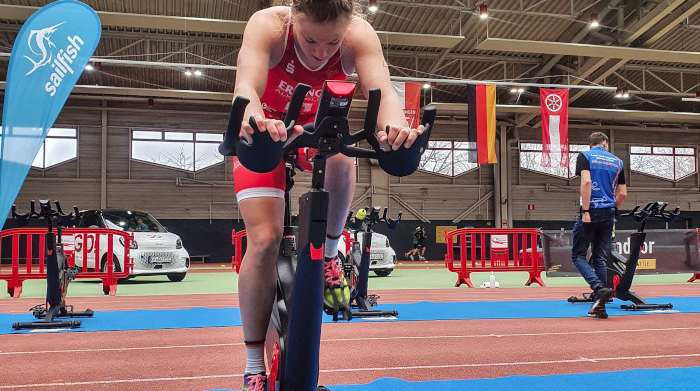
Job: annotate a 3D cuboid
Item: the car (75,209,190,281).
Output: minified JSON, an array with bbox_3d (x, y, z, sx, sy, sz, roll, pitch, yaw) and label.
[{"bbox_3d":[-4.831,1.084,11.486,2.695,1.555,1.663,-5,-8,41],"label":"car"}]

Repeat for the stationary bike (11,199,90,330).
[{"bbox_3d":[-2.599,0.606,4.711,0.560,1.070,1.090,2,-6,-17],"label":"stationary bike"}]

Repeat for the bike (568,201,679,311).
[{"bbox_3d":[3.046,0.698,5.877,0.560,1.070,1.090,1,-6,-15],"label":"bike"}]

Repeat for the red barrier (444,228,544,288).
[{"bbox_3d":[2.548,1.077,9.132,2.000,1.000,0.550,1,-6,-10],"label":"red barrier"}]

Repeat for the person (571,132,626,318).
[{"bbox_3d":[2.373,0.273,5.103,0.490,1.760,0.380,1,-6,-11],"label":"person"}]

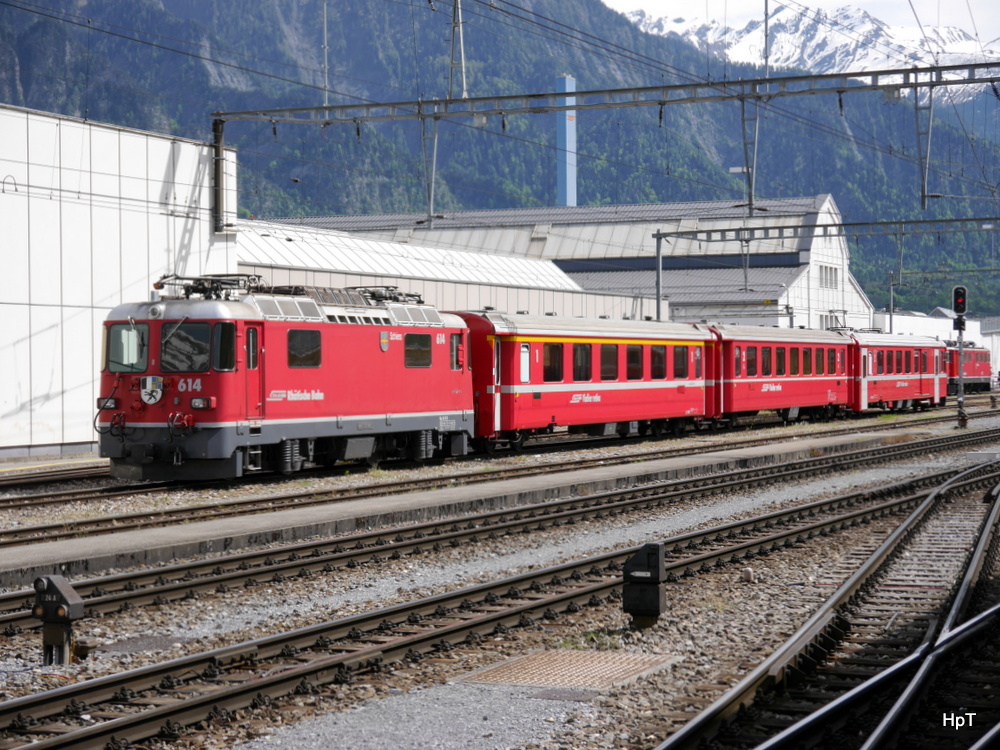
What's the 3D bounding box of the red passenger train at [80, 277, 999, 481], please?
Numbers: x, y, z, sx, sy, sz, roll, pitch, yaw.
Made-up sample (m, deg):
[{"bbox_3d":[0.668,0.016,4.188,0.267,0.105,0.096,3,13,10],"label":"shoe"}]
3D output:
[{"bbox_3d":[6.894,-0.084,73.752,2.700,3.950,69.000,0,0,23],"label":"red passenger train"}]

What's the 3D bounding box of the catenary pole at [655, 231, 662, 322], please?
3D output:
[{"bbox_3d":[7.905,-2.682,112.014,0.260,9.100,0.260,0,0,23],"label":"catenary pole"}]

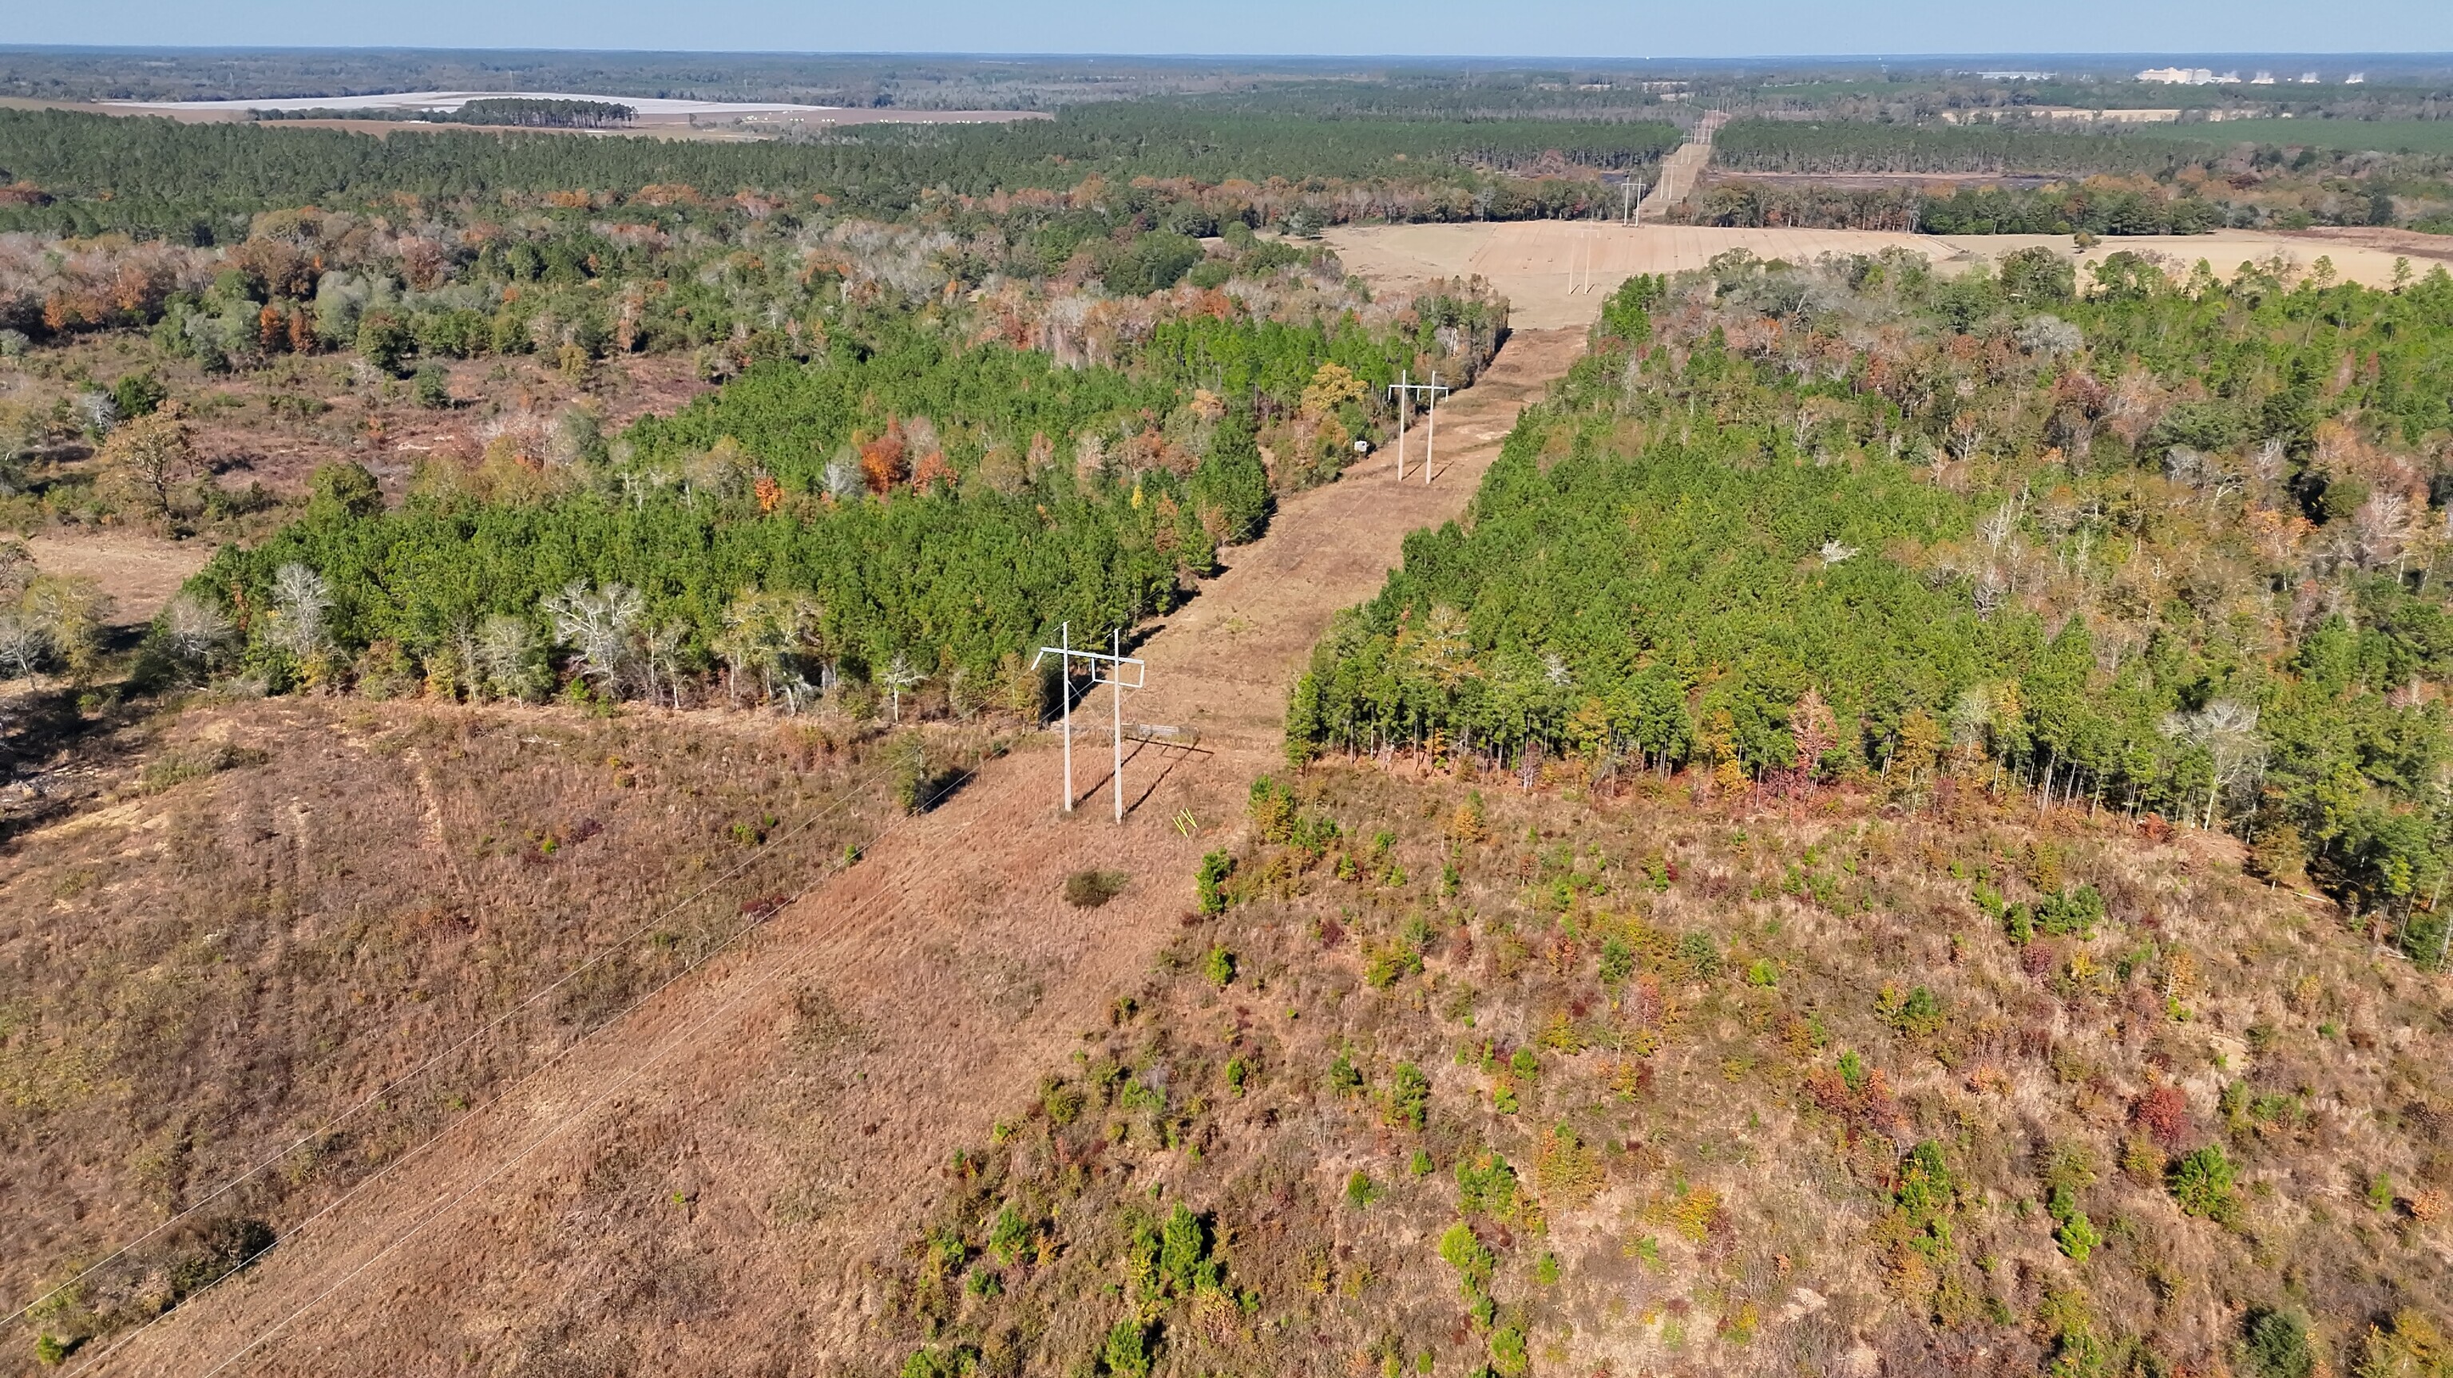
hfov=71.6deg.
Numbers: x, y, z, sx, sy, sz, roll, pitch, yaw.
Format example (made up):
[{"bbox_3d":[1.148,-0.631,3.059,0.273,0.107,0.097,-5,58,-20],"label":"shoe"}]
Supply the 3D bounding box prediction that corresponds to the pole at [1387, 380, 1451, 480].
[{"bbox_3d":[38.213,-52.241,339.964,12.000,22.580,0.800,6,22,16],"label":"pole"}]

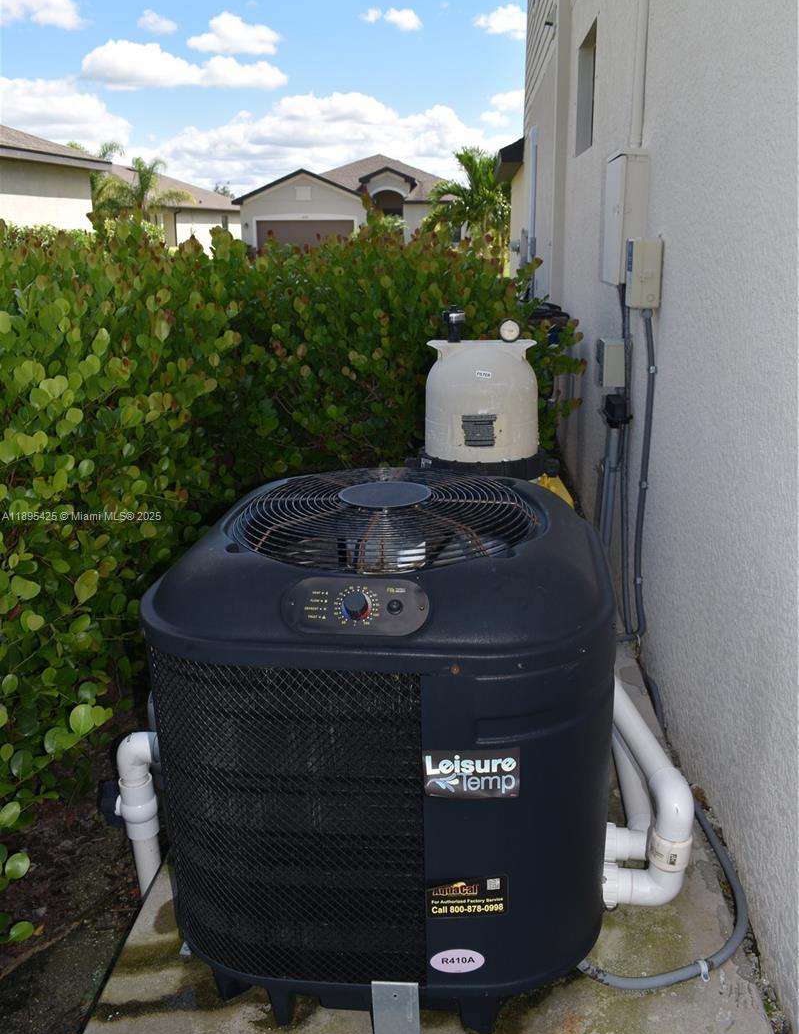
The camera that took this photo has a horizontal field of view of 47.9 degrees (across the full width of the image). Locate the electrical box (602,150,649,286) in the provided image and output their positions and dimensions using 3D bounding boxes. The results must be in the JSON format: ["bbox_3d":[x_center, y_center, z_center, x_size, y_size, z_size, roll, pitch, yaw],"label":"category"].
[{"bbox_3d":[0.842,-1.113,3.379,0.086,0.440,0.475,0,18,5],"label":"electrical box"}]

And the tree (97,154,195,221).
[{"bbox_3d":[-10.292,-12.268,36.727,3.800,4.625,3.700,0,18,5],"label":"tree"}]

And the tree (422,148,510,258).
[{"bbox_3d":[2.223,-8.470,25.541,3.000,3.864,3.000,0,18,5],"label":"tree"}]

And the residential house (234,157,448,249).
[{"bbox_3d":[-1.099,-18.188,52.158,13.000,6.048,17.000,0,18,5],"label":"residential house"}]

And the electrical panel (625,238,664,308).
[{"bbox_3d":[0.798,-0.798,2.940,0.091,0.212,0.128,0,18,5],"label":"electrical panel"}]

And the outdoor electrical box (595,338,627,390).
[{"bbox_3d":[0.858,-0.631,3.628,0.088,0.178,0.202,0,18,5],"label":"outdoor electrical box"}]

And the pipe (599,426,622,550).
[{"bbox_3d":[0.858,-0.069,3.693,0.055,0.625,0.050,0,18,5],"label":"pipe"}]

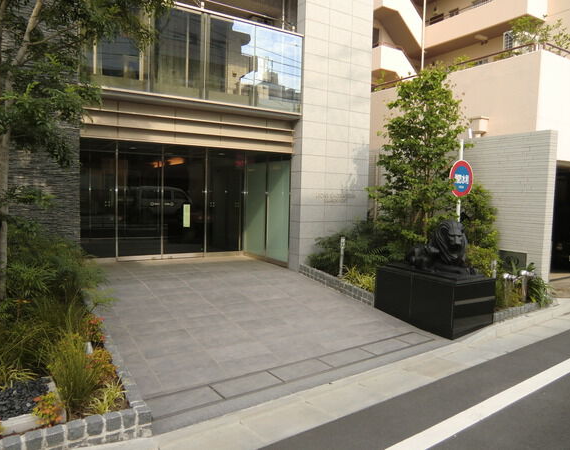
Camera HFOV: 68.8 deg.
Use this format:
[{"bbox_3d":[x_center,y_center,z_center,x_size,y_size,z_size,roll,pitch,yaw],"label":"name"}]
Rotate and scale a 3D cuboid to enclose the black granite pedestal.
[{"bbox_3d":[1.958,0.943,5.549,0.737,0.677,1.333,-1,5,-29],"label":"black granite pedestal"}]

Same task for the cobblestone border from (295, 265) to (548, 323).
[{"bbox_3d":[2.017,1.001,6.767,2.020,0.283,3.434,-1,5,-29],"label":"cobblestone border"}]

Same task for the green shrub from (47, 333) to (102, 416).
[{"bbox_3d":[-1.465,0.999,2.861,0.353,0.531,0.353,-1,5,-29],"label":"green shrub"}]

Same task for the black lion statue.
[{"bbox_3d":[2.000,0.280,5.492,0.424,0.646,0.929,-1,5,-29],"label":"black lion statue"}]

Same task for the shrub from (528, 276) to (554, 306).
[{"bbox_3d":[3.629,0.945,5.909,0.364,0.414,0.364,-1,5,-29],"label":"shrub"}]

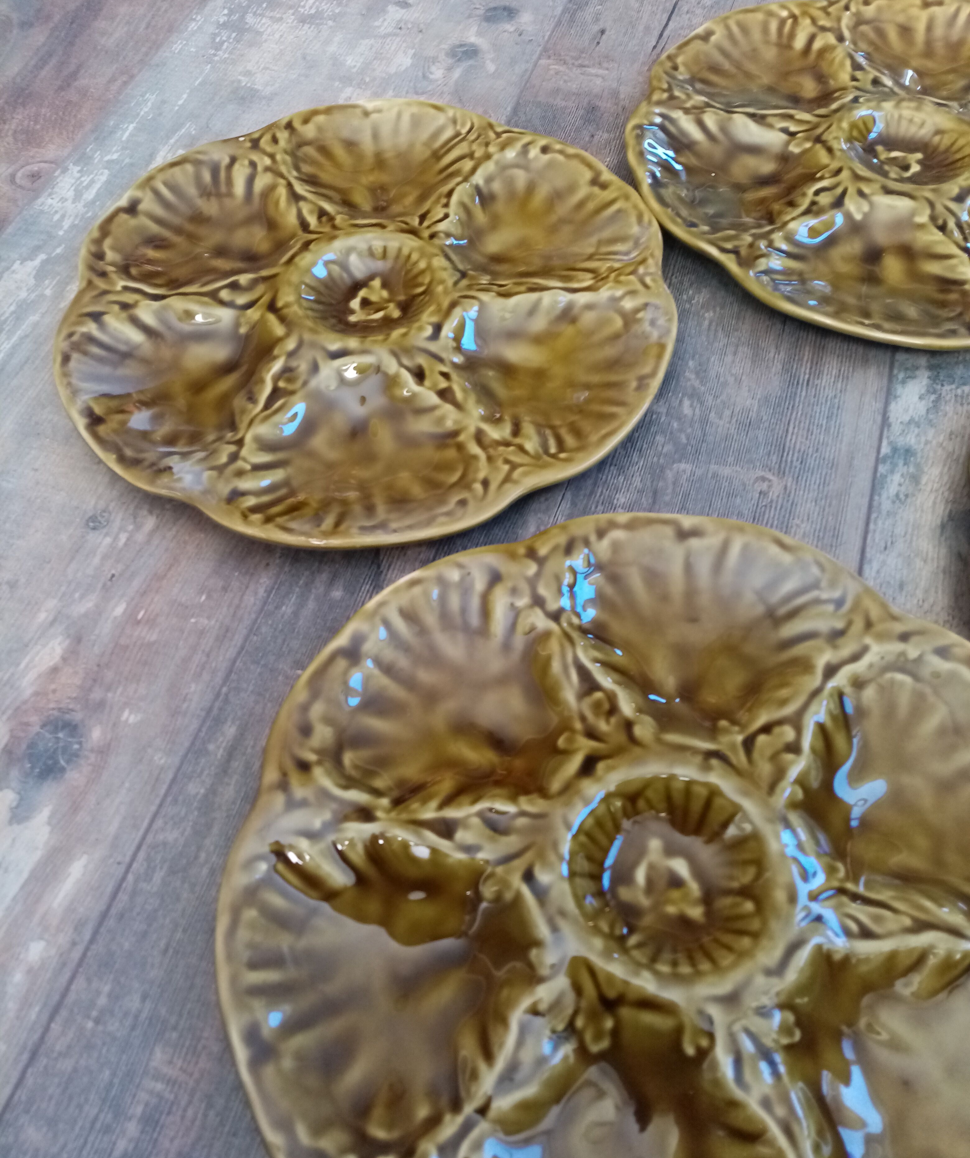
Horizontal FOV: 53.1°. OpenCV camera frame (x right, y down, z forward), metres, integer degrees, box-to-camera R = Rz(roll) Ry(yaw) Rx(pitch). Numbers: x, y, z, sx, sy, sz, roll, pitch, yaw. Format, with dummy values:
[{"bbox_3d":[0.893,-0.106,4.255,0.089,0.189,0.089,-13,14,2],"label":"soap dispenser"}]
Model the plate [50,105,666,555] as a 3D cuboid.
[{"bbox_3d":[-0.047,-0.112,0.402,0.244,0.027,0.251,-1,59,1],"label":"plate"}]

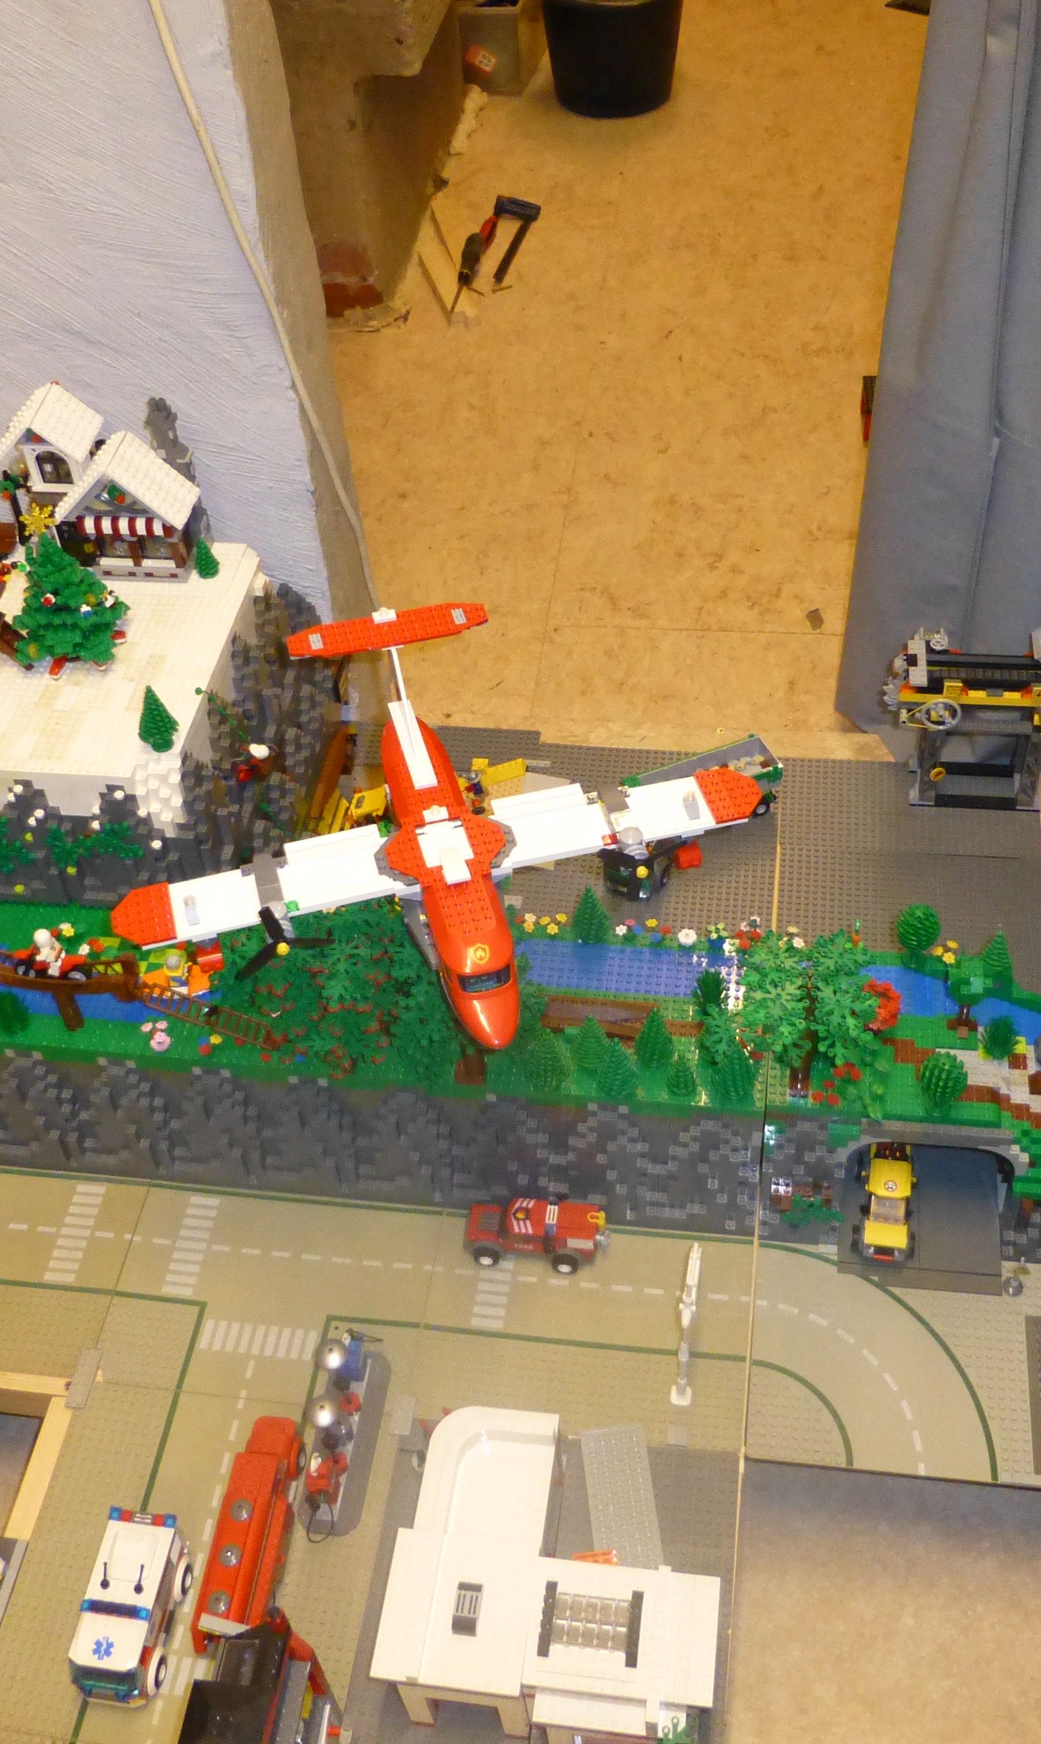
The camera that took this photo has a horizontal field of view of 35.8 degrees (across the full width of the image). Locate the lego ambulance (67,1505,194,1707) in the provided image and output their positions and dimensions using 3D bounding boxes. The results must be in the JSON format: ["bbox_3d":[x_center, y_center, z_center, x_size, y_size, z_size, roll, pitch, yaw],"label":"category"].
[{"bbox_3d":[-0.272,0.510,1.114,0.065,0.060,0.115,3,47,6],"label":"lego ambulance"}]

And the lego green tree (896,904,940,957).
[{"bbox_3d":[0.320,0.051,1.295,0.035,0.062,0.035,4,48,8],"label":"lego green tree"}]

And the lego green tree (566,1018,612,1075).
[{"bbox_3d":[0.052,0.129,1.236,0.035,0.062,0.035,4,47,7],"label":"lego green tree"}]

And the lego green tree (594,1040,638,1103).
[{"bbox_3d":[0.072,0.148,1.224,0.032,0.063,0.032,4,48,8],"label":"lego green tree"}]

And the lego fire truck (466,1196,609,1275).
[{"bbox_3d":[0.013,0.291,1.308,0.115,0.049,0.051,4,47,8],"label":"lego fire truck"}]

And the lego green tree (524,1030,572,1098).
[{"bbox_3d":[0.021,0.140,1.226,0.036,0.065,0.036,4,47,7],"label":"lego green tree"}]

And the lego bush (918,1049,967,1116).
[{"bbox_3d":[0.313,0.156,1.198,0.035,0.063,0.035,4,48,8],"label":"lego bush"}]

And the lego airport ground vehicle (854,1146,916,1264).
[{"bbox_3d":[0.294,0.253,1.296,0.051,0.062,0.116,4,48,8],"label":"lego airport ground vehicle"}]

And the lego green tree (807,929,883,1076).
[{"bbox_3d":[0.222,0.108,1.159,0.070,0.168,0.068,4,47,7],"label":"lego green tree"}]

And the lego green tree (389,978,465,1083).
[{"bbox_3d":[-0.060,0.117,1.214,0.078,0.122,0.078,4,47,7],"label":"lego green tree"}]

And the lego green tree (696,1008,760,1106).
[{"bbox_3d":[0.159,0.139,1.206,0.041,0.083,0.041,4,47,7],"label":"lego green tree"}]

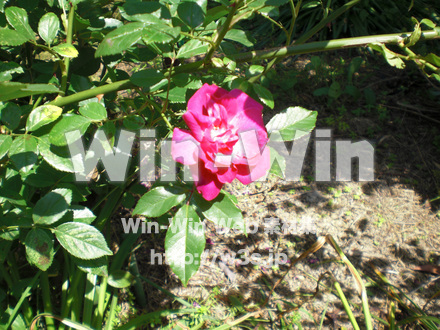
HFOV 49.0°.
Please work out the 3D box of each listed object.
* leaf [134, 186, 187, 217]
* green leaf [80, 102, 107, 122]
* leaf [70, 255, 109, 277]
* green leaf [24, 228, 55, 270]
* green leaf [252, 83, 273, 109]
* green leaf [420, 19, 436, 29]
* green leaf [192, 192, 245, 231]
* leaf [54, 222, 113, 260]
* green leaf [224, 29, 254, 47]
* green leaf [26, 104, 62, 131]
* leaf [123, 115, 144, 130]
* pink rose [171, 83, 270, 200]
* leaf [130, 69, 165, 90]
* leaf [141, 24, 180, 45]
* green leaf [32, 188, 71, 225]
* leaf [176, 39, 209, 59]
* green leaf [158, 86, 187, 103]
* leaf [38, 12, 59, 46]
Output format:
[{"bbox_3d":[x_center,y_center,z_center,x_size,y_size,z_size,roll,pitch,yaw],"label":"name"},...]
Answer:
[{"bbox_3d":[-0.061,0.036,0.473,0.054,0.008,0.030,-20,53,-8],"label":"leaf"},{"bbox_3d":[-0.137,-0.058,0.530,0.036,0.008,0.021,25,60,16],"label":"green leaf"},{"bbox_3d":[-0.143,0.108,0.544,0.054,0.008,0.028,22,53,18],"label":"leaf"},{"bbox_3d":[-0.178,0.084,0.480,0.027,0.006,0.044,-15,67,-7],"label":"green leaf"},{"bbox_3d":[0.045,-0.072,0.510,0.023,0.006,0.036,-24,72,-46],"label":"green leaf"},{"bbox_3d":[0.260,-0.176,0.600,0.018,0.006,0.017,23,50,21],"label":"green leaf"},{"bbox_3d":[-0.001,0.045,0.435,0.060,0.011,0.033,36,65,12],"label":"green leaf"},{"bbox_3d":[-0.130,0.072,0.461,0.063,0.009,0.028,21,60,6],"label":"leaf"},{"bbox_3d":[0.026,-0.155,0.587,0.037,0.006,0.025,17,53,5],"label":"green leaf"},{"bbox_3d":[-0.192,-0.052,0.520,0.026,0.008,0.043,38,58,20],"label":"green leaf"},{"bbox_3d":[-0.104,-0.051,0.580,0.029,0.008,0.019,21,65,10],"label":"leaf"},{"bbox_3d":[0.000,-0.021,0.430,0.086,0.055,0.104,0,72,0],"label":"pink rose"},{"bbox_3d":[-0.073,-0.088,0.501,0.040,0.006,0.033,10,54,8],"label":"leaf"},{"bbox_3d":[-0.065,-0.144,0.530,0.044,0.008,0.035,-4,50,-3],"label":"leaf"},{"bbox_3d":[-0.168,0.043,0.480,0.032,0.006,0.044,36,68,21],"label":"green leaf"},{"bbox_3d":[-0.032,-0.130,0.540,0.042,0.008,0.024,-27,61,-17],"label":"leaf"},{"bbox_3d":[-0.057,-0.083,0.570,0.041,0.008,0.030,-4,50,-3],"label":"green leaf"},{"bbox_3d":[-0.198,-0.158,0.560,0.023,0.007,0.049,-4,64,-5],"label":"leaf"}]

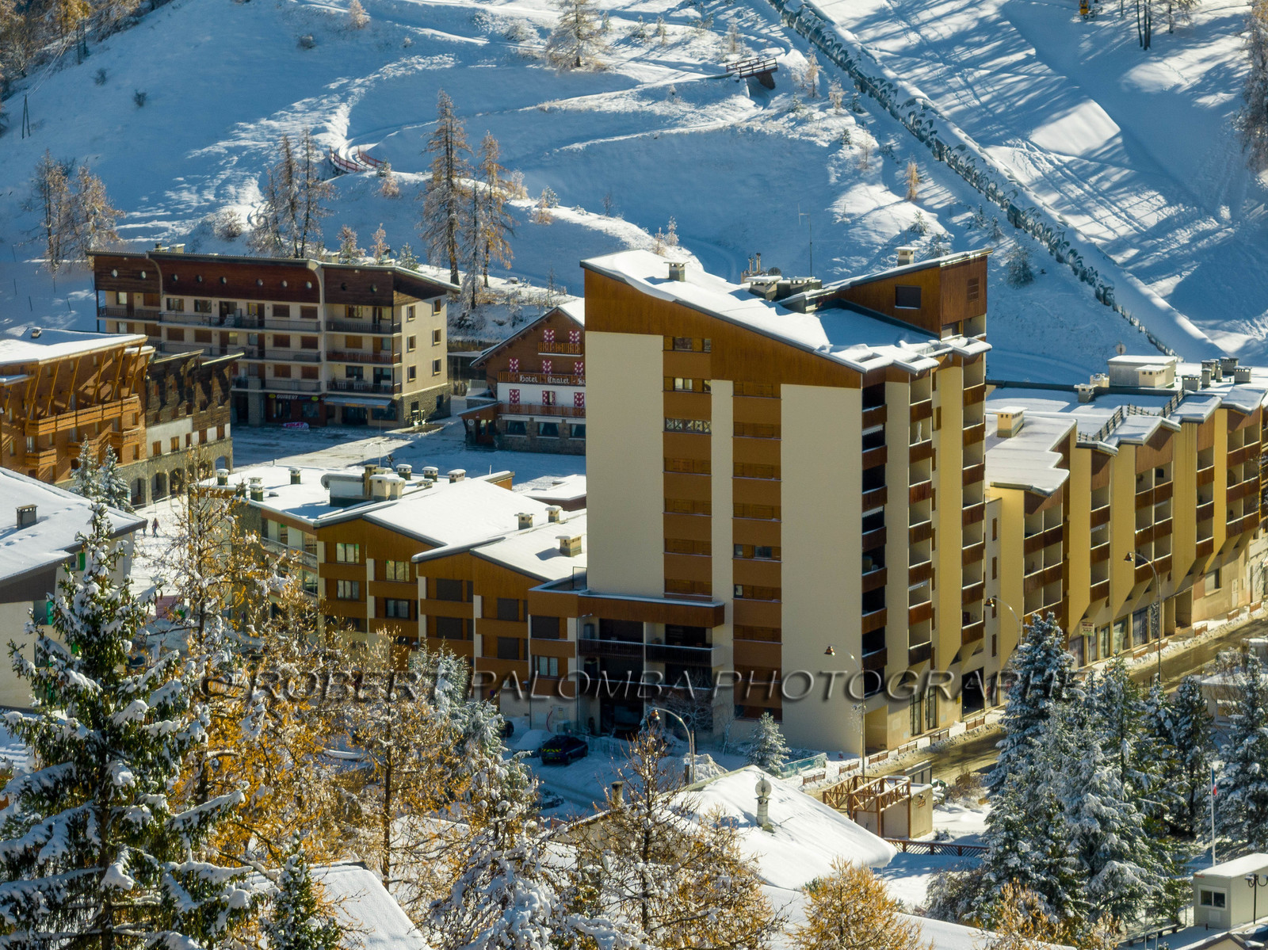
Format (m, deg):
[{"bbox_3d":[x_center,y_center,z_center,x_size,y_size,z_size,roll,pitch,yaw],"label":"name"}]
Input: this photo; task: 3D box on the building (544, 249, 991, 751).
[{"bbox_3d":[8.377,1.410,395.446,25.400,31.800,18.000,4,9,27],"label":"building"}]

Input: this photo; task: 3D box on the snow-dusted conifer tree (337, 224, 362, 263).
[{"bbox_3d":[-27.489,-22.269,570.000,2.500,4.000,2.500,0,8,0],"label":"snow-dusted conifer tree"}]

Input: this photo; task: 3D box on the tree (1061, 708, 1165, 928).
[{"bbox_3d":[26.216,18.559,322.000,5.500,11.600,5.500,0,8,0],"label":"tree"}]

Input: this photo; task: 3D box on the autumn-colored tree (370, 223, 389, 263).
[{"bbox_3d":[-24.930,-22.629,576.690,1.900,4.189,1.900,0,8,0],"label":"autumn-colored tree"}]

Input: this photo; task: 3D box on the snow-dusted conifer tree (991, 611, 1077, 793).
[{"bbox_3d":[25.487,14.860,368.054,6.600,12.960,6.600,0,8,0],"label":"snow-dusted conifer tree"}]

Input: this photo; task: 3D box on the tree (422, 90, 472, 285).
[{"bbox_3d":[-17.896,-27.387,562.000,4.800,18.700,4.800,0,8,0],"label":"tree"}]

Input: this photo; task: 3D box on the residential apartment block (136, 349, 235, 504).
[{"bbox_3d":[-42.251,-4.714,502.212,12.000,12.400,15.500,4,9,26],"label":"residential apartment block"}]

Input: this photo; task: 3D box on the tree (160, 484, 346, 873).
[{"bbox_3d":[-19.878,10.665,301.485,8.800,20.750,8.800,0,8,0],"label":"tree"}]

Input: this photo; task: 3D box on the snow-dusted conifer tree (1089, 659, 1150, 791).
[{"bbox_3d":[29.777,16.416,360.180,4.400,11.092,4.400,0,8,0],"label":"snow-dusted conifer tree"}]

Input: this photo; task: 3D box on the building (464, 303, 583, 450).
[{"bbox_3d":[-3.803,-9.059,514.322,17.200,13.000,14.000,3,9,25],"label":"building"}]

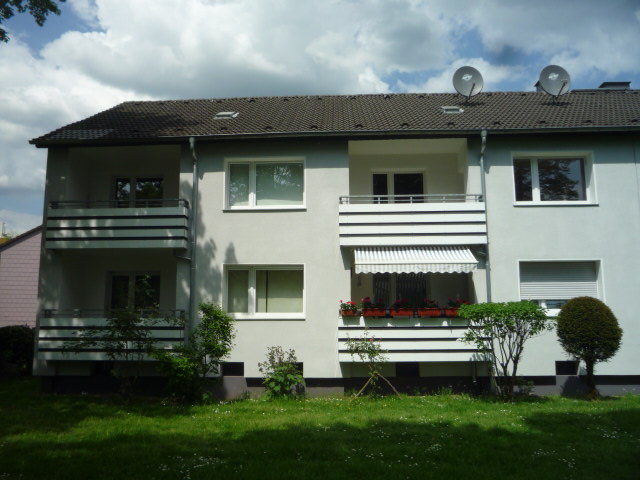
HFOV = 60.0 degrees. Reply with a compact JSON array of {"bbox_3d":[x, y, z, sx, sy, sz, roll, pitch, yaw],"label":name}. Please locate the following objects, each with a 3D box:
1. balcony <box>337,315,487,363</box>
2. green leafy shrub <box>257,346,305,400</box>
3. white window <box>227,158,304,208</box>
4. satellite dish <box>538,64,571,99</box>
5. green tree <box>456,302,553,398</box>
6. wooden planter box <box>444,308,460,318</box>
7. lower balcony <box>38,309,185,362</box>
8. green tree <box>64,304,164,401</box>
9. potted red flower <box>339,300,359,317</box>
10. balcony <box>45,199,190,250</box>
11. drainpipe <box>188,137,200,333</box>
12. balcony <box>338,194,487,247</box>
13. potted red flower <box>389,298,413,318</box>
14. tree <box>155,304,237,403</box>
[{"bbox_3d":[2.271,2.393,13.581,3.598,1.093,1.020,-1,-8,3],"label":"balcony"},{"bbox_3d":[-0.900,3.107,12.955,1.080,1.218,0.960,-1,-8,3],"label":"green leafy shrub"},{"bbox_3d":[-1.393,-1.442,14.297,2.059,1.318,0.150,-1,-8,3],"label":"white window"},{"bbox_3d":[7.219,-4.823,17.040,0.970,1.050,0.500,0,-8,-5],"label":"satellite dish"},{"bbox_3d":[4.006,2.382,11.994,1.958,2.092,1.900,-1,-8,3],"label":"green tree"},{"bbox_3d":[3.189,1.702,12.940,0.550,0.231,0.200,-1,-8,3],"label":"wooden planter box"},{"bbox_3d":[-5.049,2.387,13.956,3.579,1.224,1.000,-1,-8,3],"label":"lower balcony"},{"bbox_3d":[-4.772,2.610,12.715,2.311,2.161,1.350,-1,-8,3],"label":"green tree"},{"bbox_3d":[0.675,1.633,13.146,0.473,0.397,0.260,-1,-8,3],"label":"potted red flower"},{"bbox_3d":[-5.092,-0.357,14.132,3.565,1.211,0.500,-1,-8,3],"label":"balcony"},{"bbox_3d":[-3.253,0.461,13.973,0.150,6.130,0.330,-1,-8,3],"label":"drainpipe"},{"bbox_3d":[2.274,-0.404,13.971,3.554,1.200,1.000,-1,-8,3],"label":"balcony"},{"bbox_3d":[1.907,1.594,13.057,0.570,0.450,0.250,-1,-8,3],"label":"potted red flower"},{"bbox_3d":[-2.794,2.490,12.288,1.818,2.153,1.600,-1,-8,3],"label":"tree"}]

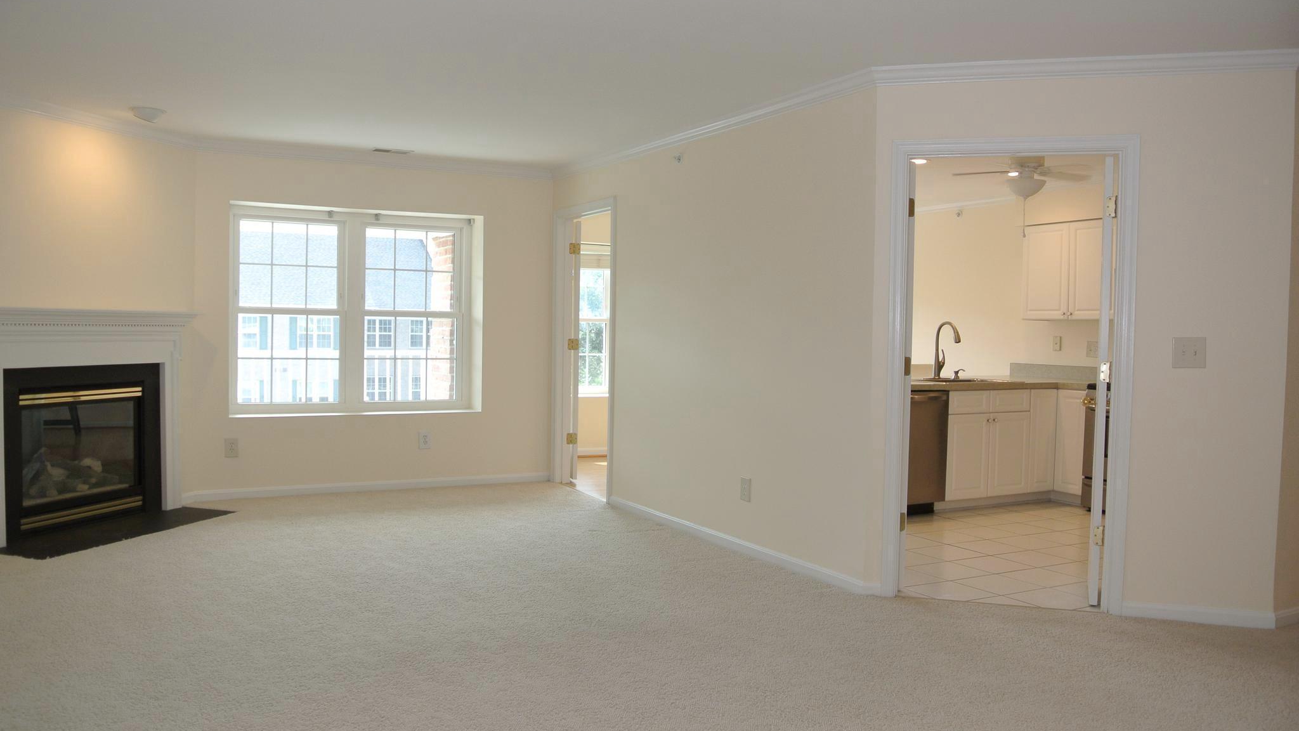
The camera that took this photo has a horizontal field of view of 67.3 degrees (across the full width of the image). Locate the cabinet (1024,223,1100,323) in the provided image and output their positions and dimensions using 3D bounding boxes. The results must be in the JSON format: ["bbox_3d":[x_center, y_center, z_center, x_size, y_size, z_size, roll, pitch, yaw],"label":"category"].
[{"bbox_3d":[3.353,-0.731,7.607,0.320,0.765,0.827,0,3,-29],"label":"cabinet"}]

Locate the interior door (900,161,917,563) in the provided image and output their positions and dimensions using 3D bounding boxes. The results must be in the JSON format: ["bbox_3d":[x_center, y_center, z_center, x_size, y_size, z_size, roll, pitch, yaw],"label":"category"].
[{"bbox_3d":[1.277,0.043,4.893,0.035,2.020,0.450,1,2,11],"label":"interior door"}]

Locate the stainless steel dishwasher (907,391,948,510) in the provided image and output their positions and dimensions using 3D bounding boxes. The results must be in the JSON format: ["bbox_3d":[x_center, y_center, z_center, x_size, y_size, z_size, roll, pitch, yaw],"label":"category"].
[{"bbox_3d":[1.647,0.585,6.806,0.600,0.850,0.620,0,3,-30],"label":"stainless steel dishwasher"}]

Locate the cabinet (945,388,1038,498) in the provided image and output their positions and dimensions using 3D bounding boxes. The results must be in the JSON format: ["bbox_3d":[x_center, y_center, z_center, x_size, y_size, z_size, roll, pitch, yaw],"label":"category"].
[{"bbox_3d":[2.284,0.550,7.183,0.880,0.800,0.610,0,3,-30],"label":"cabinet"}]

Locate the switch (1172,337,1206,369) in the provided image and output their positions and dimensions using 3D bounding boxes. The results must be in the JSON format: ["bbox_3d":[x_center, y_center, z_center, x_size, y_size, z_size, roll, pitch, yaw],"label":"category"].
[{"bbox_3d":[2.349,-0.053,4.239,0.132,0.132,0.014,2,2,14],"label":"switch"}]

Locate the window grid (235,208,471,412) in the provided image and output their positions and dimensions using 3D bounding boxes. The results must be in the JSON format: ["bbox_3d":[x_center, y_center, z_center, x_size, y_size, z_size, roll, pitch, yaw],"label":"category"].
[{"bbox_3d":[-2.180,-0.396,7.275,1.750,1.490,0.090,0,3,-25],"label":"window grid"}]

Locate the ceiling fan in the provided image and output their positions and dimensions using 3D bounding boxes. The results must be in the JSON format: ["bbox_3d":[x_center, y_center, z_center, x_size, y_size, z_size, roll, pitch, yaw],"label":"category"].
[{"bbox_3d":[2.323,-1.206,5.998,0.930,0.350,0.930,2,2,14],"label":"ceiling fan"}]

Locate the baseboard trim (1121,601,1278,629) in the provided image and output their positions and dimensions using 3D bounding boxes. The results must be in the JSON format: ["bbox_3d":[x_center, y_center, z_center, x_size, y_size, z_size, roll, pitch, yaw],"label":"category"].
[{"bbox_3d":[2.403,1.092,4.268,0.608,0.068,0.015,2,2,14],"label":"baseboard trim"}]

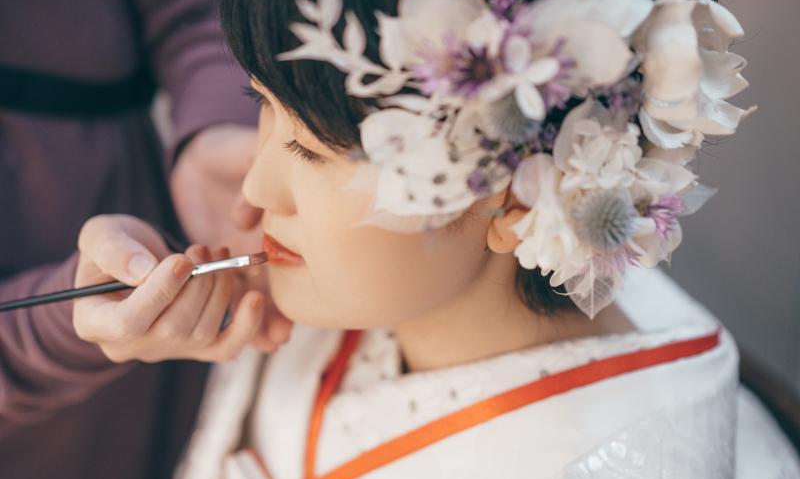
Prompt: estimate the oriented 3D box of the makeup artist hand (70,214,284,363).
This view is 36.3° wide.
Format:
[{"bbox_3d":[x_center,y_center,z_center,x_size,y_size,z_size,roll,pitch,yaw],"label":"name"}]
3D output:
[{"bbox_3d":[-0.119,0.027,0.650,0.105,0.068,0.090,-5,19,-1],"label":"makeup artist hand"}]

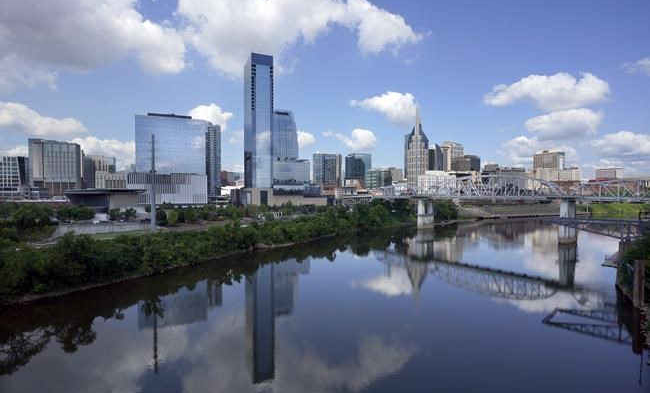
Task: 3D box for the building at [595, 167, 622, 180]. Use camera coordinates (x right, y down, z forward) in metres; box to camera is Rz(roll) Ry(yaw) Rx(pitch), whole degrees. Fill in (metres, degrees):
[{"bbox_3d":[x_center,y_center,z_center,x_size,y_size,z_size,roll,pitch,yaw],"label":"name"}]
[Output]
[{"bbox_3d":[732.850,-42.160,839.480,36.000,56.000,52.000,-1,1,-27],"label":"building"}]

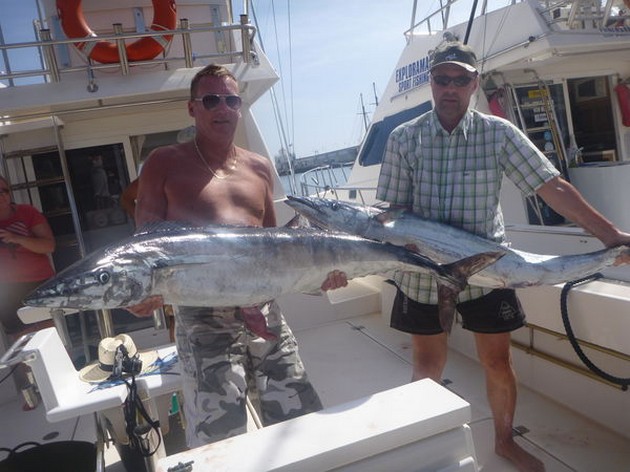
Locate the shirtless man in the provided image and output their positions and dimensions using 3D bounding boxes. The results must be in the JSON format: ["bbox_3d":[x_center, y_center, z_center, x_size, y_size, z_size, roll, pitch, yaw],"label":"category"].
[{"bbox_3d":[-0.235,0.290,1.740,0.640,1.760,0.440,-9,8,-17],"label":"shirtless man"}]

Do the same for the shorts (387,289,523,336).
[{"bbox_3d":[0.570,0.210,2.050,0.530,0.380,0.300,-5,8,13],"label":"shorts"}]

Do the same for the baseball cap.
[{"bbox_3d":[0.512,-0.652,1.870,0.176,0.125,0.260,0,8,21],"label":"baseball cap"}]

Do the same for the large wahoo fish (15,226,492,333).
[{"bbox_3d":[-0.080,0.108,1.560,1.480,0.360,0.180,-4,7,-15],"label":"large wahoo fish"}]

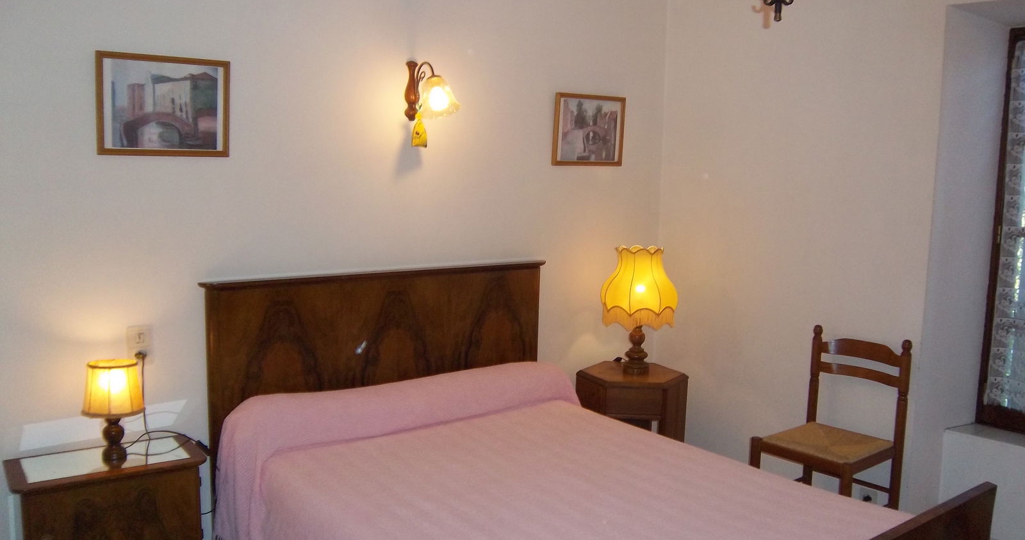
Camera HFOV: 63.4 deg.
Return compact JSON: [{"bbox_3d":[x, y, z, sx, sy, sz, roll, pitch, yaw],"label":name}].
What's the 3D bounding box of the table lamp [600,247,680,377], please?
[{"bbox_3d":[0.592,0.189,3.872,0.360,0.580,0.360,2,7,5],"label":"table lamp"}]

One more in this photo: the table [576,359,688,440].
[{"bbox_3d":[0.551,0.785,3.913,0.506,0.615,0.433,2,7,5],"label":"table"}]

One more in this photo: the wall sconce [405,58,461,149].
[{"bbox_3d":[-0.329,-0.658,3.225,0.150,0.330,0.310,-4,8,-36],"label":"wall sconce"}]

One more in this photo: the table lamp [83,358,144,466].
[{"bbox_3d":[-1.273,0.446,2.636,0.197,0.310,0.197,-4,8,-36],"label":"table lamp"}]

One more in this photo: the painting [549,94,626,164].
[{"bbox_3d":[0.375,-0.660,3.939,0.442,0.330,0.020,-4,8,-36],"label":"painting"}]

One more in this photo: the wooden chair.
[{"bbox_3d":[1.300,0.716,3.437,0.430,0.890,0.430,-4,9,-39],"label":"wooden chair"}]

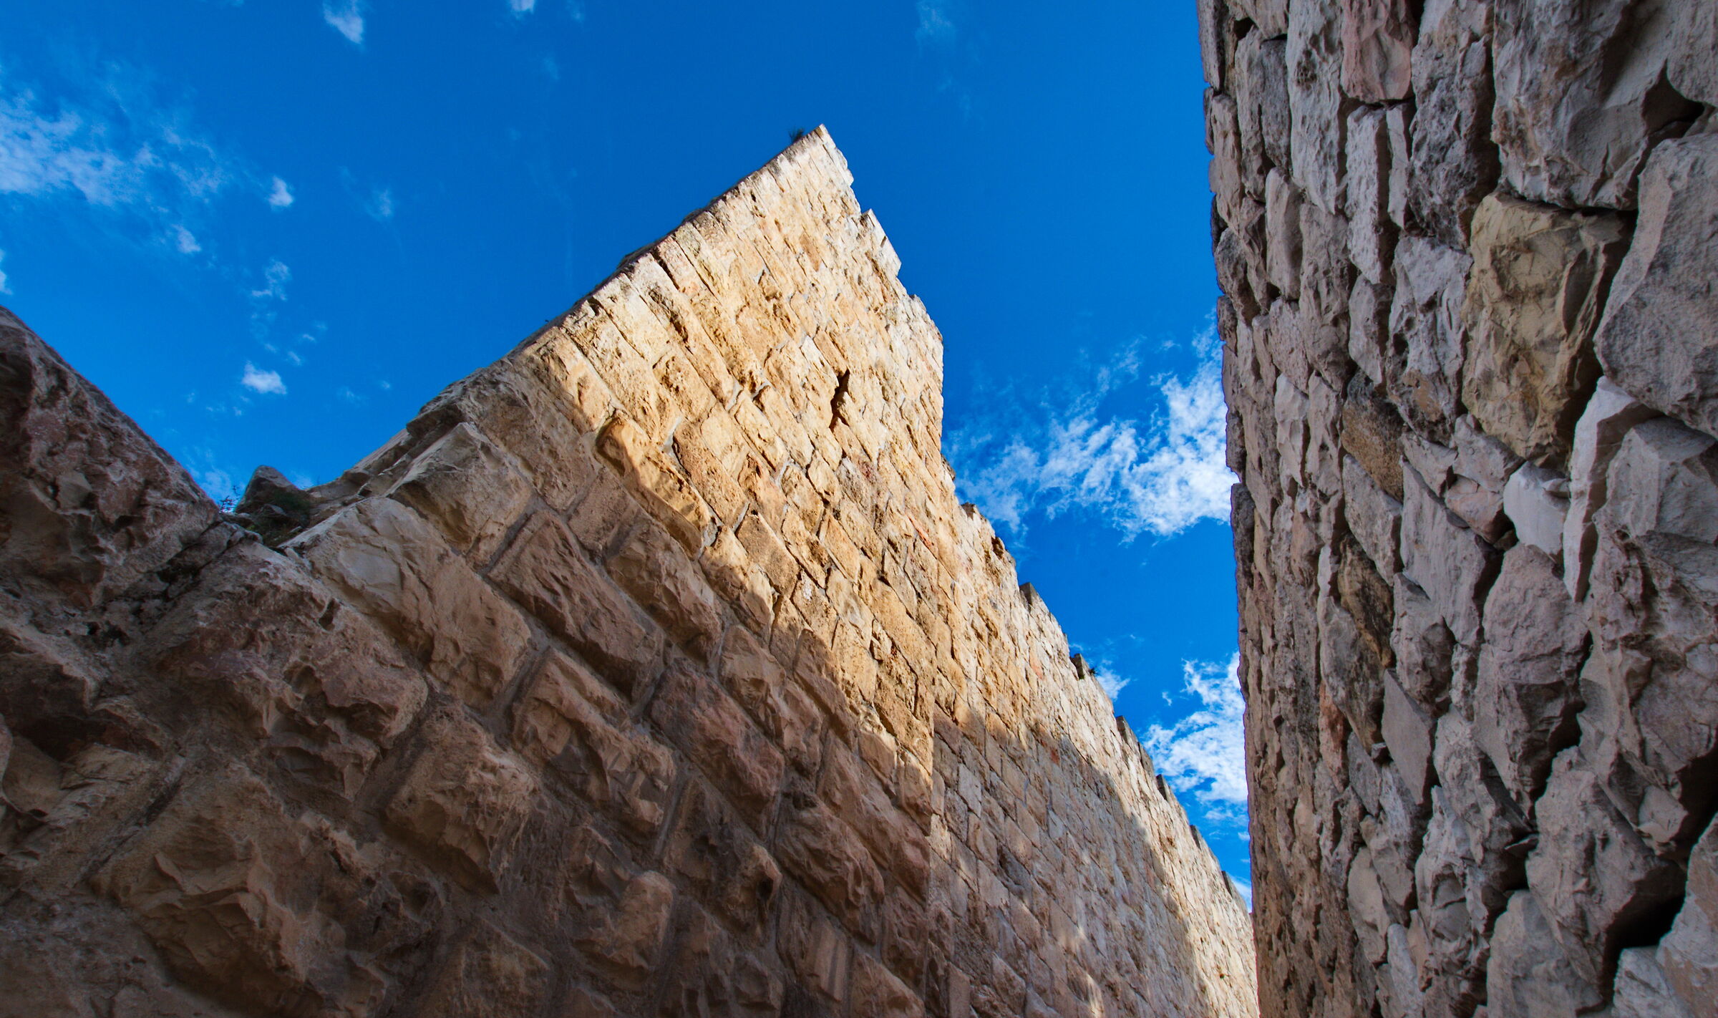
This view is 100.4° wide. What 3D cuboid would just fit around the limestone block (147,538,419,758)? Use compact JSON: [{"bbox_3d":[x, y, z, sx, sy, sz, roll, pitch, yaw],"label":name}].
[{"bbox_3d":[-1.478,0.445,1.810,0.300,0.336,0.538,-25,-62,20],"label":"limestone block"}]

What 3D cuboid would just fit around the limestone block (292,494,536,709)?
[{"bbox_3d":[-1.401,0.330,2.166,0.320,0.357,0.646,-25,-62,20],"label":"limestone block"}]

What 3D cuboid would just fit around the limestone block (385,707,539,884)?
[{"bbox_3d":[-1.184,0.855,2.036,0.280,0.355,0.370,-25,-62,20],"label":"limestone block"}]

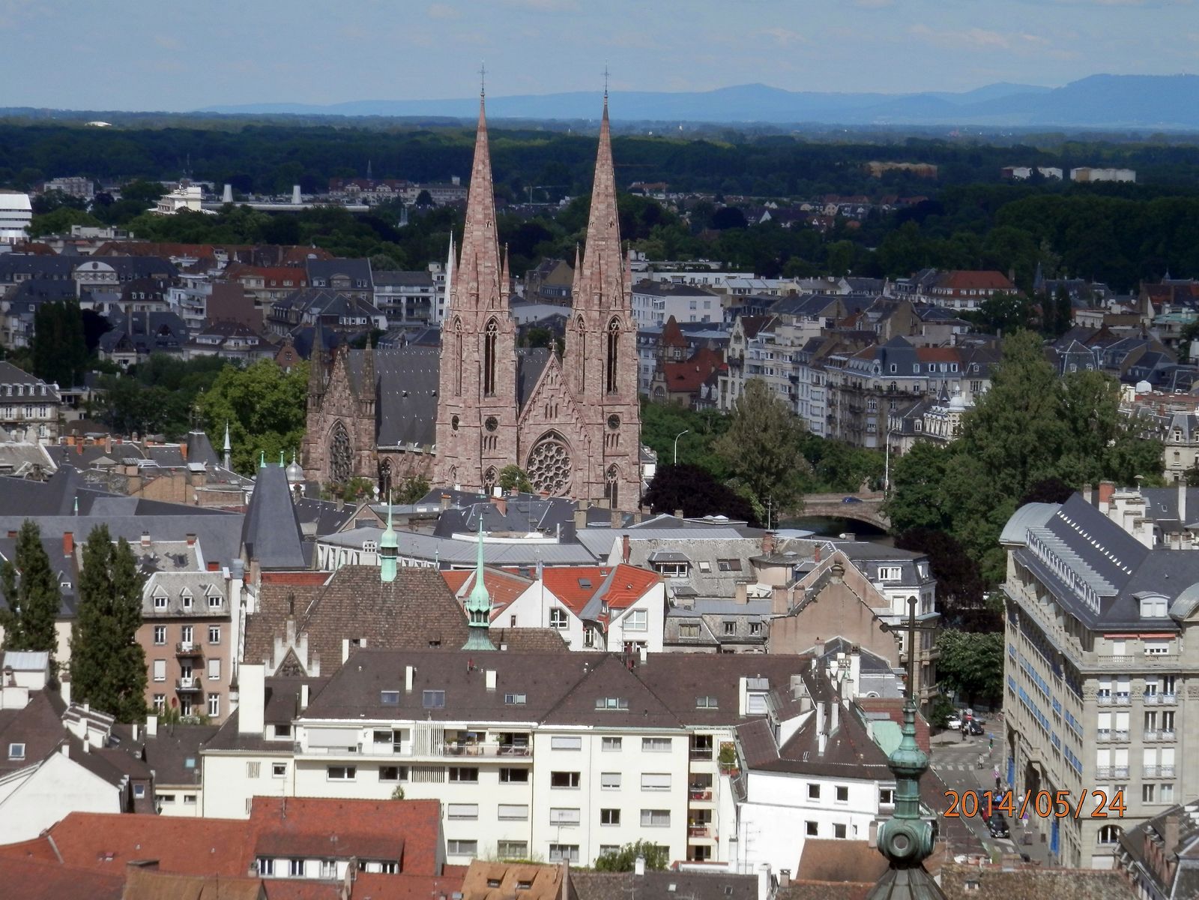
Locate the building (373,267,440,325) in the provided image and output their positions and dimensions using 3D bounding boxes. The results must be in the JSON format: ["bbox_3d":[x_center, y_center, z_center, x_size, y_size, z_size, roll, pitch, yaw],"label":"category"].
[{"bbox_3d":[-49.520,-31.530,1344.850,16.800,26.780,13.000,0,4,-8],"label":"building"}]

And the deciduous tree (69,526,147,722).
[{"bbox_3d":[-47.690,21.370,516.300,7.600,28.290,7.400,1,4,0],"label":"deciduous tree"}]

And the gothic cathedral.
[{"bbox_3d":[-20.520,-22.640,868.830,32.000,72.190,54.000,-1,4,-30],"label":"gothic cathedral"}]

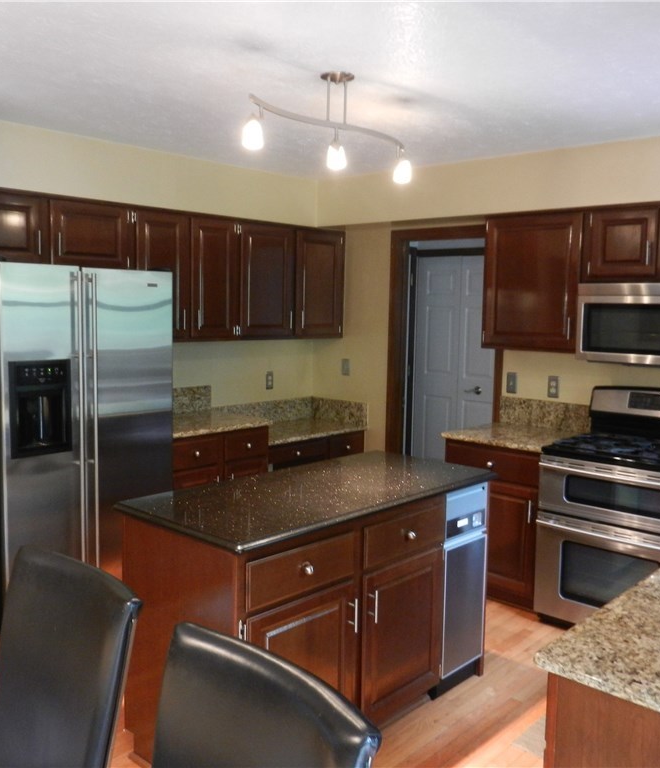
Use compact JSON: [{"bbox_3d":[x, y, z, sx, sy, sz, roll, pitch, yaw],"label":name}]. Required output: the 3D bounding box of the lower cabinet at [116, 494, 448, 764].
[{"bbox_3d":[-0.146,0.889,2.846,0.655,0.900,1.065,7,9,43],"label":"lower cabinet"}]

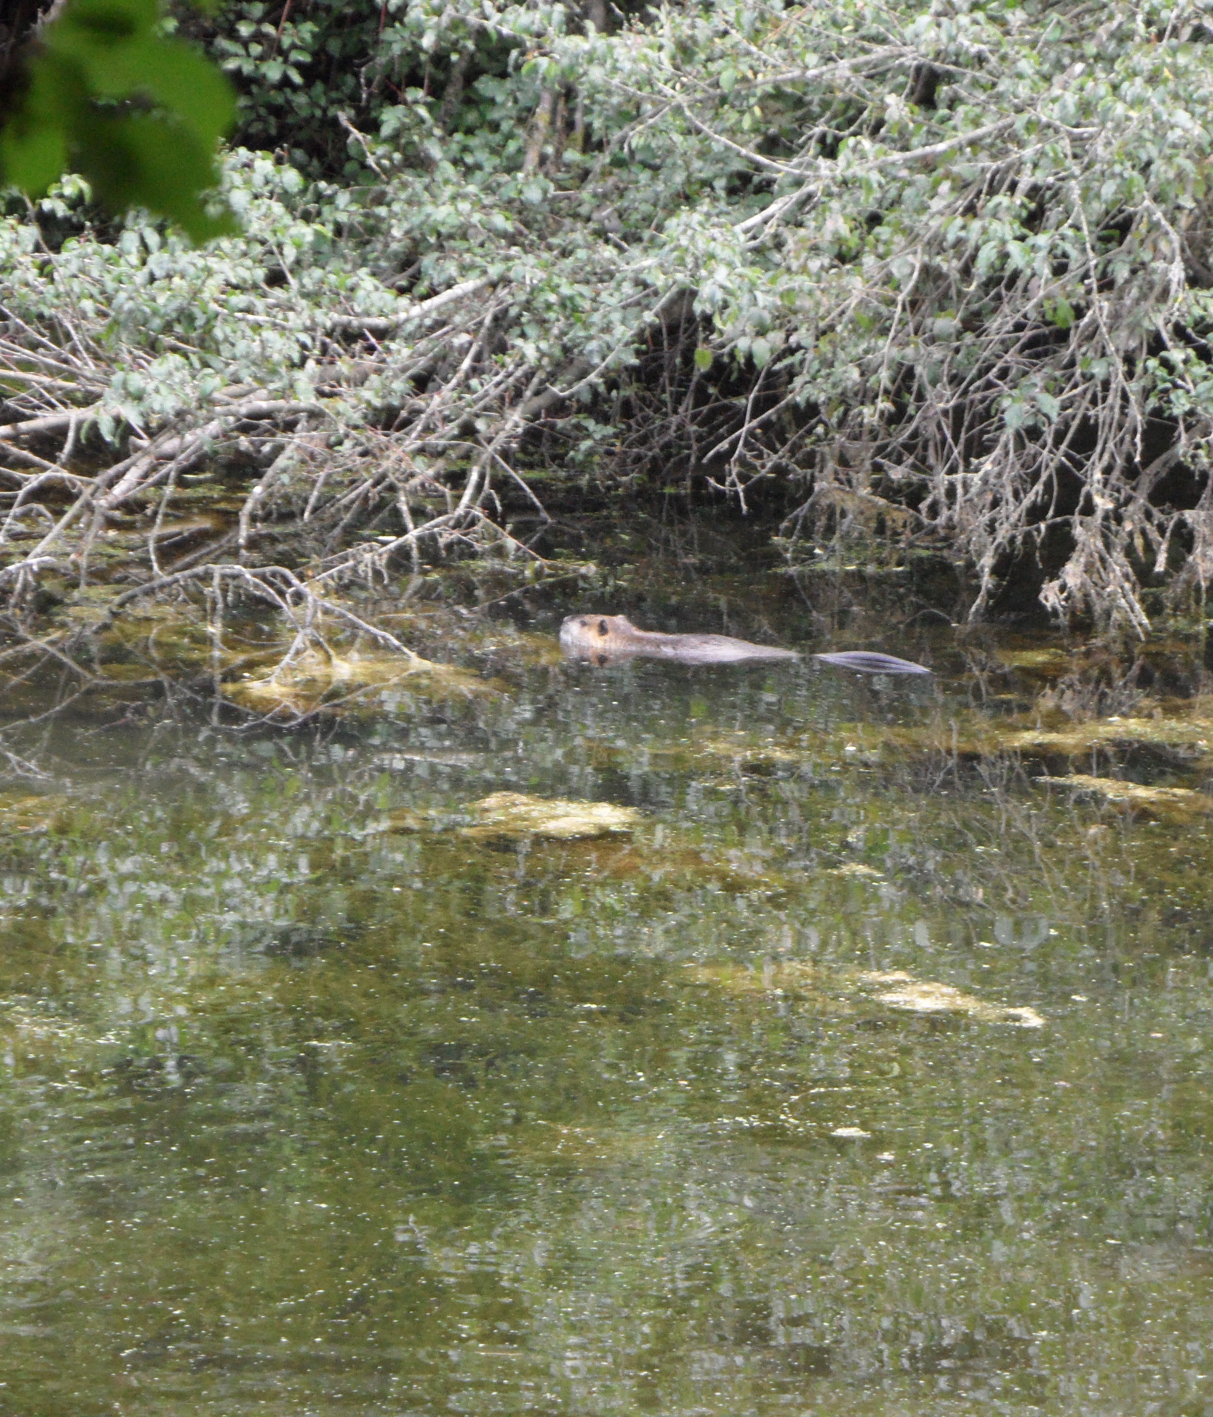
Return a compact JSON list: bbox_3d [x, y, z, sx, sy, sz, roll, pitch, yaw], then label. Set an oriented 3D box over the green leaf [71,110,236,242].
[{"bbox_3d":[-0.170,-0.198,5.500,0.070,0.041,0.012,37,1,-3],"label":"green leaf"}]

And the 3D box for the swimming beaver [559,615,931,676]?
[{"bbox_3d":[0.342,-0.086,36.500,1.000,0.240,0.300,4,10,22],"label":"swimming beaver"}]

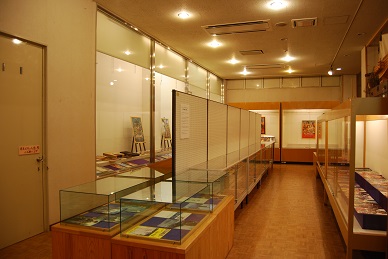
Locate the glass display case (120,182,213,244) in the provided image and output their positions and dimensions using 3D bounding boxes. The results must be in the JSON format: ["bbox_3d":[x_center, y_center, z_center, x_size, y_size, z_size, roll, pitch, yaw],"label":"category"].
[{"bbox_3d":[-0.203,0.659,2.434,0.490,0.283,0.683,0,1,20],"label":"glass display case"}]

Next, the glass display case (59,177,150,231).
[{"bbox_3d":[-0.765,0.656,2.708,0.487,0.283,0.729,0,1,20],"label":"glass display case"}]

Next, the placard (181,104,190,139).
[{"bbox_3d":[-0.099,-0.090,3.523,0.011,0.418,0.275,0,1,20],"label":"placard"}]

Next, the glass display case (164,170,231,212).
[{"bbox_3d":[0.065,0.651,3.175,0.491,0.283,0.663,0,1,20],"label":"glass display case"}]

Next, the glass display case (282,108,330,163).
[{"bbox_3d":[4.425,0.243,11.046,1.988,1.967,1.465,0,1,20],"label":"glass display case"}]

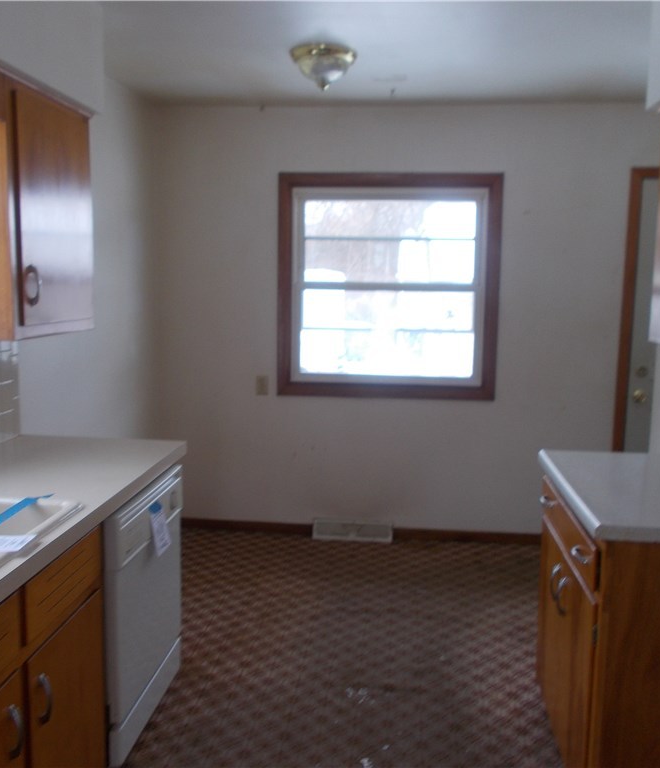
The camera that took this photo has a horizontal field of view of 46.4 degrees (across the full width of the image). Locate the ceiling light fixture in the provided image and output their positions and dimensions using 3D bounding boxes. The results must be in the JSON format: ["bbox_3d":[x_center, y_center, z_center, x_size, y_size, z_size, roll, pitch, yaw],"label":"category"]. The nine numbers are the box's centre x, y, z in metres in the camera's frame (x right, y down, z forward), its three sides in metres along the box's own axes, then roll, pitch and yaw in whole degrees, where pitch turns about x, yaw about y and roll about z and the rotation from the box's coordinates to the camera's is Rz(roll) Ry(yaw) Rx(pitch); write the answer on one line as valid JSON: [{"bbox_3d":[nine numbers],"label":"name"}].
[{"bbox_3d":[-0.029,-1.308,3.215,0.278,0.150,0.278,2,8,5],"label":"ceiling light fixture"}]

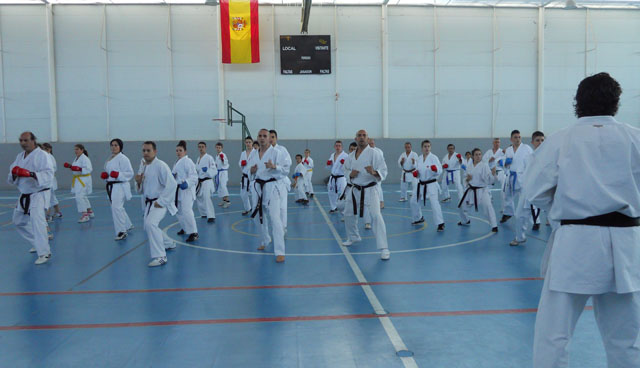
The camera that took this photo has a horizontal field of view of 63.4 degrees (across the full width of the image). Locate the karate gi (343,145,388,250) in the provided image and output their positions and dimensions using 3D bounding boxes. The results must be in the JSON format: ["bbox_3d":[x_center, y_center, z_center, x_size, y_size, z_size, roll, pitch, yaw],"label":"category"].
[{"bbox_3d":[0.616,0.157,7.003,0.640,1.364,0.780,0,4,9],"label":"karate gi"}]

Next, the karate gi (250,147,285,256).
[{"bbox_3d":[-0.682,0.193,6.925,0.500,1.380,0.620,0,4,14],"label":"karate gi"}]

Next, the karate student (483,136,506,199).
[{"bbox_3d":[4.466,-0.341,13.250,0.620,1.639,0.650,0,4,18],"label":"karate student"}]

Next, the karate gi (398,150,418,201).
[{"bbox_3d":[2.467,-0.287,14.513,0.550,1.320,0.550,0,4,18],"label":"karate gi"}]

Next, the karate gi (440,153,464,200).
[{"bbox_3d":[3.434,-0.200,13.316,0.580,1.270,0.600,1,4,25],"label":"karate gi"}]

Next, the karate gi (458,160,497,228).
[{"bbox_3d":[2.741,0.166,9.013,0.660,1.152,0.700,0,4,20],"label":"karate gi"}]

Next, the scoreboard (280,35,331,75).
[{"bbox_3d":[-0.570,-5.163,20.767,2.026,1.547,0.120,-1,4,-4],"label":"scoreboard"}]

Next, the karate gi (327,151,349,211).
[{"bbox_3d":[0.423,-0.077,11.517,0.550,1.334,0.570,0,4,14],"label":"karate gi"}]

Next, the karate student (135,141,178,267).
[{"bbox_3d":[-2.150,0.204,6.803,0.570,1.532,0.920,0,4,20],"label":"karate student"}]

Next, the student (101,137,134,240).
[{"bbox_3d":[-3.443,0.052,8.800,0.520,1.639,0.720,0,4,10],"label":"student"}]

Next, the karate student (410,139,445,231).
[{"bbox_3d":[1.873,0.011,9.020,0.560,1.530,0.660,1,4,25],"label":"karate student"}]

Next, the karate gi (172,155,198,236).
[{"bbox_3d":[-2.189,0.174,8.425,0.480,1.270,0.540,2,4,33],"label":"karate gi"}]

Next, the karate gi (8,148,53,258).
[{"bbox_3d":[-3.901,0.240,7.004,0.600,1.435,0.720,0,4,8],"label":"karate gi"}]

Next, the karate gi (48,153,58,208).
[{"bbox_3d":[-5.858,-0.084,11.248,0.480,1.198,0.480,0,4,8],"label":"karate gi"}]

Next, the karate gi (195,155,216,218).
[{"bbox_3d":[-2.339,0.024,10.620,0.480,1.300,0.540,1,4,21],"label":"karate gi"}]

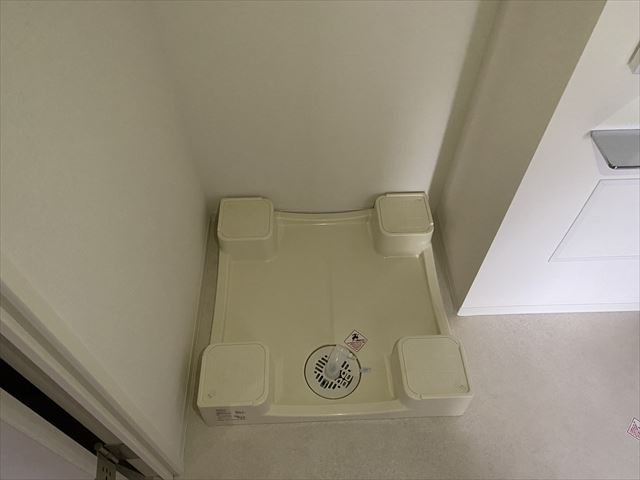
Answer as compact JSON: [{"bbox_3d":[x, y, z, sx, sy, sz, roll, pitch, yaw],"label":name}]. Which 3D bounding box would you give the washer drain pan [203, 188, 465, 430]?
[{"bbox_3d":[0.028,0.158,1.353,0.640,0.135,0.640,-2,53,0],"label":"washer drain pan"}]

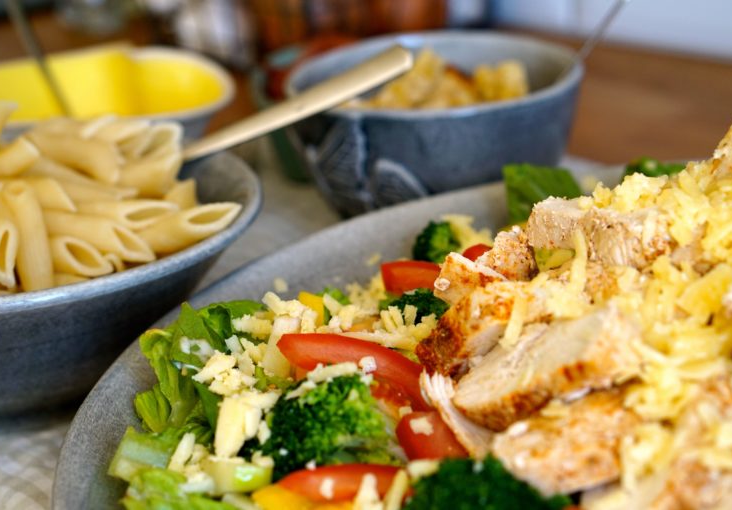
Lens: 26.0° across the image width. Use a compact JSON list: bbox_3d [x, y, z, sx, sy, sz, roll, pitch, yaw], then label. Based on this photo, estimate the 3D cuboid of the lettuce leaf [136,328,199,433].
[{"bbox_3d":[-0.061,0.039,0.488,0.021,0.028,0.022,-3,23,0],"label":"lettuce leaf"}]

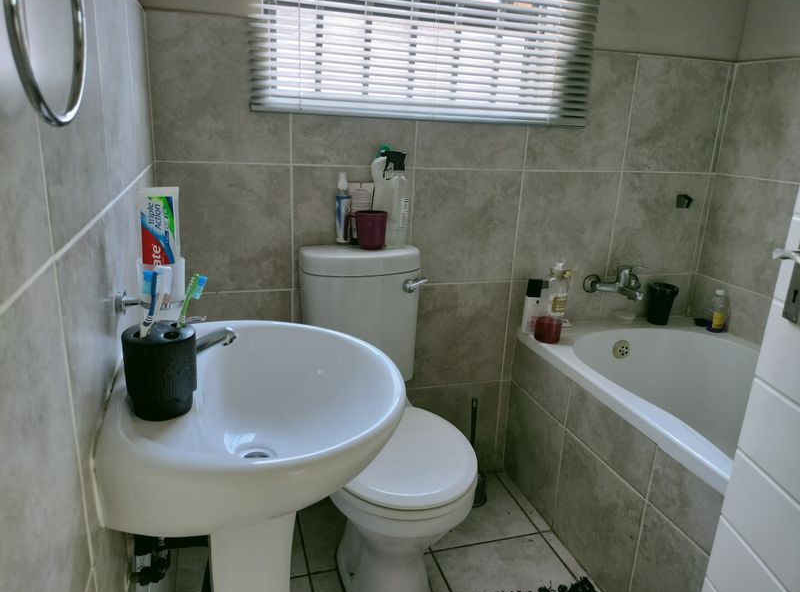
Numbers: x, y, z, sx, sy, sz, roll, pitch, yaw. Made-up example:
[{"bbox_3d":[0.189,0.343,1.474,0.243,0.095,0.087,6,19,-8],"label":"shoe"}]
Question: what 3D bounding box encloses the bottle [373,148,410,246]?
[{"bbox_3d":[-0.017,-0.265,1.702,0.085,0.256,0.066,-3,17,-17],"label":"bottle"}]

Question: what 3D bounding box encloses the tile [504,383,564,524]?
[{"bbox_3d":[0.419,0.491,1.972,0.012,0.341,0.325,-3,17,-17],"label":"tile"}]

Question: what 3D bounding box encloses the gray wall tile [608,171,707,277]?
[{"bbox_3d":[0.854,-0.234,2.072,0.342,0.340,0.012,-3,17,-17],"label":"gray wall tile"}]

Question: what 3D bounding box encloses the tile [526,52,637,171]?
[{"bbox_3d":[0.541,-0.548,1.872,0.342,0.340,0.012,-3,17,-17],"label":"tile"}]

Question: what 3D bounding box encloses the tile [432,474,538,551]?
[{"bbox_3d":[0.206,0.674,1.977,0.344,0.010,0.324,-3,18,-18],"label":"tile"}]

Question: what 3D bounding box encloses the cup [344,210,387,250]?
[{"bbox_3d":[-0.089,-0.180,1.694,0.118,0.099,0.088,-3,18,-18],"label":"cup"}]

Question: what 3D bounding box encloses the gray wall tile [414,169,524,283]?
[{"bbox_3d":[0.196,-0.206,1.867,0.342,0.340,0.012,-3,17,-17],"label":"gray wall tile"}]

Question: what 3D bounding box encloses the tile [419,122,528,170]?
[{"bbox_3d":[0.207,-0.436,1.799,0.342,0.135,0.012,-3,17,-17],"label":"tile"}]

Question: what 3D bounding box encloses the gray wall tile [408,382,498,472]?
[{"bbox_3d":[0.163,0.457,2.078,0.344,0.339,0.010,-3,18,-18],"label":"gray wall tile"}]

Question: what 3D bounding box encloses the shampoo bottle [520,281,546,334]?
[{"bbox_3d":[0.431,0.033,1.982,0.062,0.171,0.036,-2,18,-15],"label":"shampoo bottle"}]

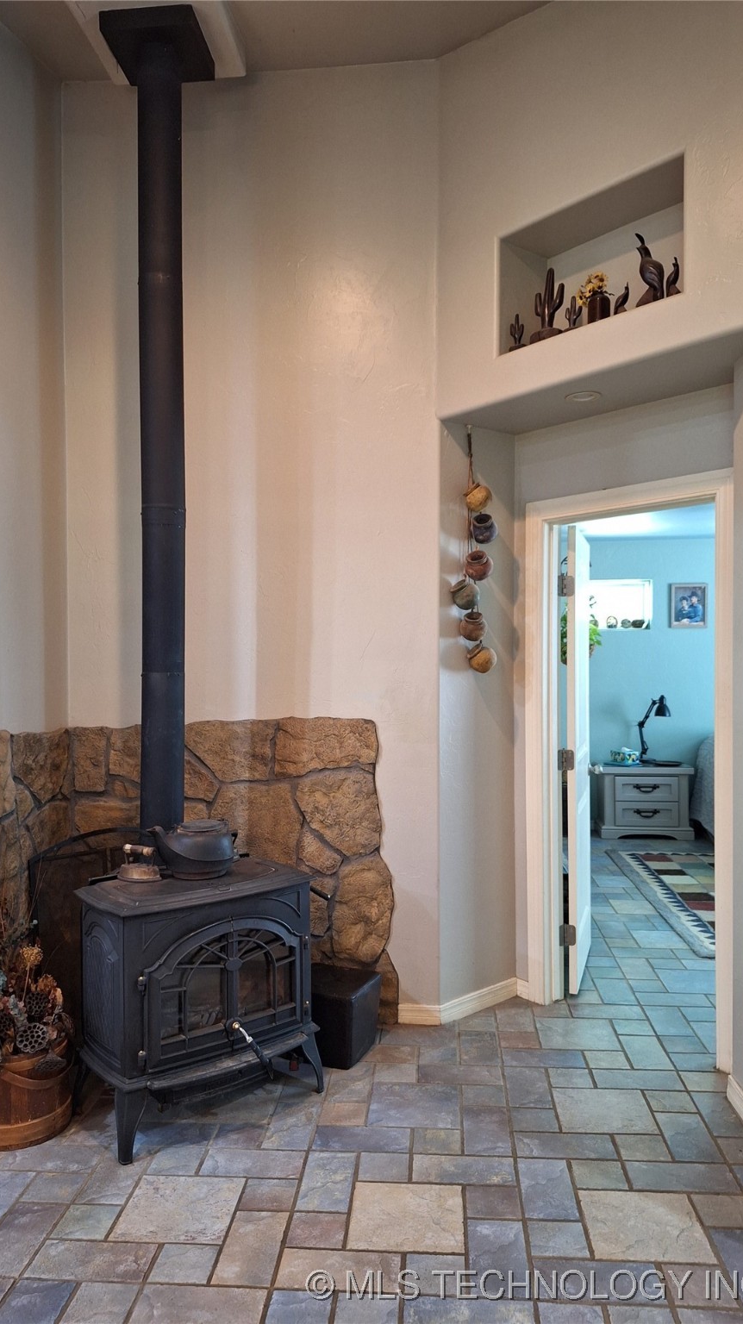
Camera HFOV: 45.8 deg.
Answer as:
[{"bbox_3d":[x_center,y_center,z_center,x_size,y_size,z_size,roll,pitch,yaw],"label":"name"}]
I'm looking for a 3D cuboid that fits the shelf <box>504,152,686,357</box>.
[{"bbox_3d":[0.819,-1.347,3.067,0.280,0.432,0.747,-1,1,-41],"label":"shelf"}]

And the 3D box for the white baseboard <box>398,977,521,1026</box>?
[{"bbox_3d":[0.383,1.418,3.697,0.575,0.084,0.165,-1,1,-41],"label":"white baseboard"}]

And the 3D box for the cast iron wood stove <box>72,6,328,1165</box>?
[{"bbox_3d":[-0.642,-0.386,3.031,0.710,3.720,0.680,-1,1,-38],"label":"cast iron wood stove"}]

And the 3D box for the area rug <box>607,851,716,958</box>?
[{"bbox_3d":[2.442,1.418,5.384,1.500,0.012,2.313,0,1,4],"label":"area rug"}]

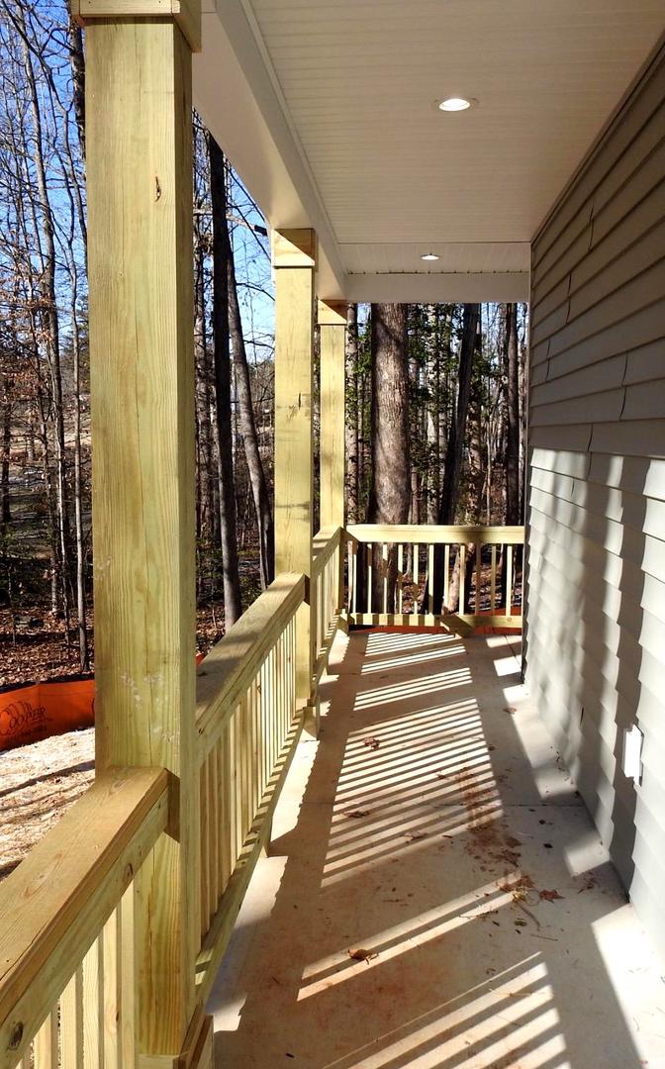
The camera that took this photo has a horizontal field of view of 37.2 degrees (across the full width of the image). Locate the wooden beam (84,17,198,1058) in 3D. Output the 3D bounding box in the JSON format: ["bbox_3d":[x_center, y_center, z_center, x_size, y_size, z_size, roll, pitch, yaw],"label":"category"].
[{"bbox_3d":[-0.434,0.053,2.306,0.192,2.420,0.192,1,6,4],"label":"wooden beam"}]

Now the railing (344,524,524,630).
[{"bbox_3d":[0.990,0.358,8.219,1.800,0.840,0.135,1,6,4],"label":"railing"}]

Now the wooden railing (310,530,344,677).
[{"bbox_3d":[-0.110,0.484,6.891,0.135,0.840,2.600,1,6,4],"label":"wooden railing"}]

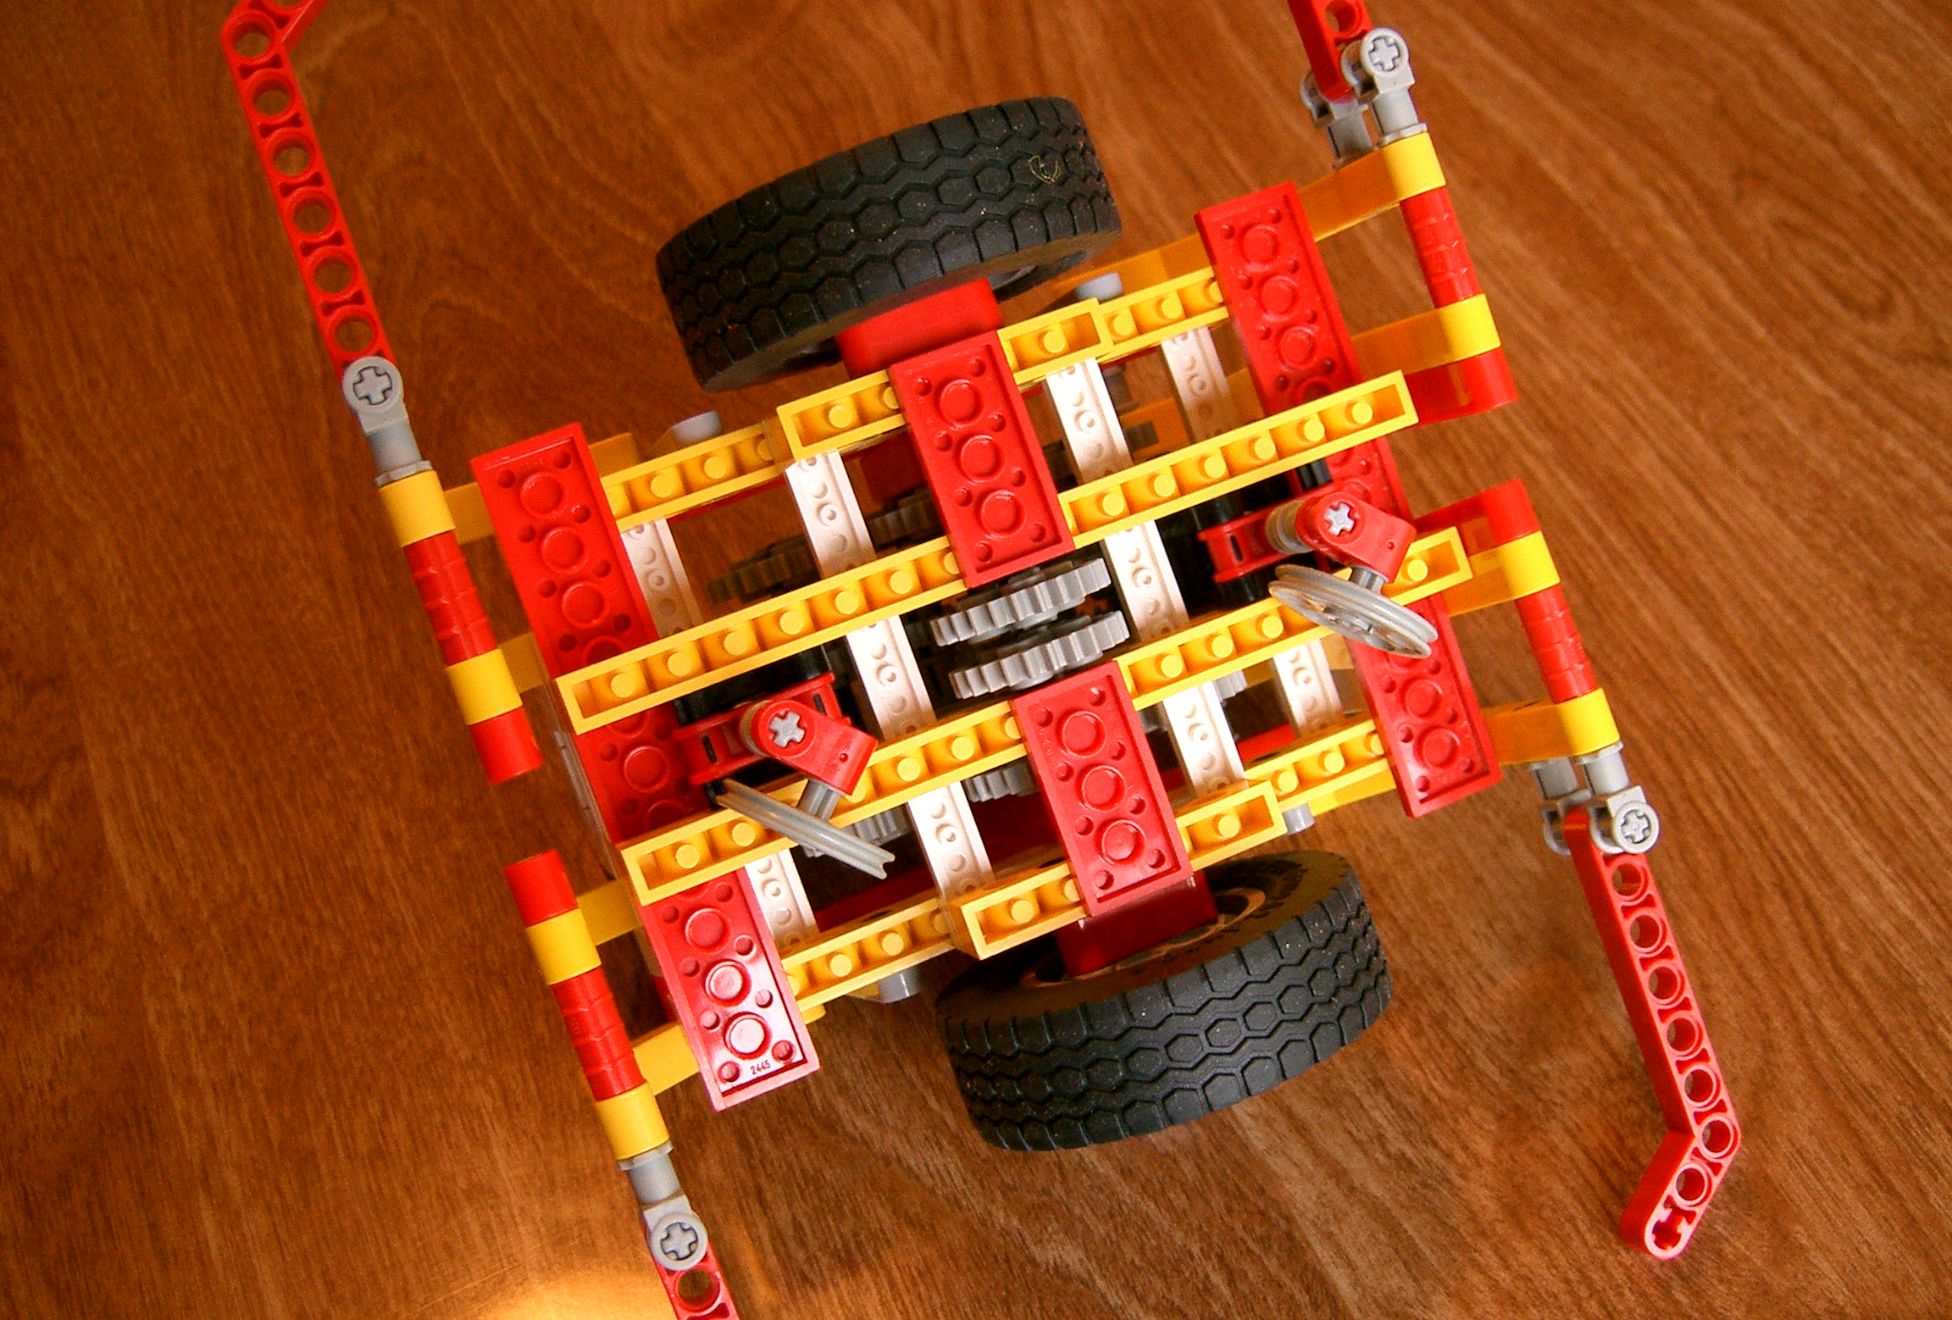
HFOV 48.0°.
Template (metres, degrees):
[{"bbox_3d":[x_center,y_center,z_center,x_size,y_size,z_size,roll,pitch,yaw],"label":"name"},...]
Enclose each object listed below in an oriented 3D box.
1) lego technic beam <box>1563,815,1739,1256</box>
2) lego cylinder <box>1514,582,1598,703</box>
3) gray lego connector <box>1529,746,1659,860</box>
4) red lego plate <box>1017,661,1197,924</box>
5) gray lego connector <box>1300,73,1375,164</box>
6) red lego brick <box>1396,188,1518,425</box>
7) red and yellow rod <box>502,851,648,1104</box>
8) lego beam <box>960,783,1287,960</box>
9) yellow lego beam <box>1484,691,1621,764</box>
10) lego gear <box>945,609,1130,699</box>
[{"bbox_3d":[0.098,0.053,0.322,0.019,0.008,0.066,-13,92,-14],"label":"lego technic beam"},{"bbox_3d":[0.083,-0.002,0.313,0.008,0.008,0.017,-21,93,-13],"label":"lego cylinder"},{"bbox_3d":[0.091,0.020,0.328,0.007,0.024,0.016,-21,93,-13],"label":"gray lego connector"},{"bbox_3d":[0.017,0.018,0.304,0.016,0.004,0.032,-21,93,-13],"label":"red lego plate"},{"bbox_3d":[0.054,-0.080,0.325,0.007,0.008,0.015,-21,93,-13],"label":"gray lego connector"},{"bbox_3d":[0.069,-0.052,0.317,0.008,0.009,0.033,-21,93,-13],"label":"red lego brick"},{"bbox_3d":[-0.052,0.041,0.283,0.007,0.007,0.031,-21,93,-13],"label":"red and yellow rod"},{"bbox_3d":[0.020,0.029,0.309,0.048,0.010,0.008,-21,93,-13],"label":"lego beam"},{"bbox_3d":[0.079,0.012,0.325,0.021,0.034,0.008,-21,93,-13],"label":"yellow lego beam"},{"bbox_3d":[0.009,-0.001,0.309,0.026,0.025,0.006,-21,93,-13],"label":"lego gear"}]

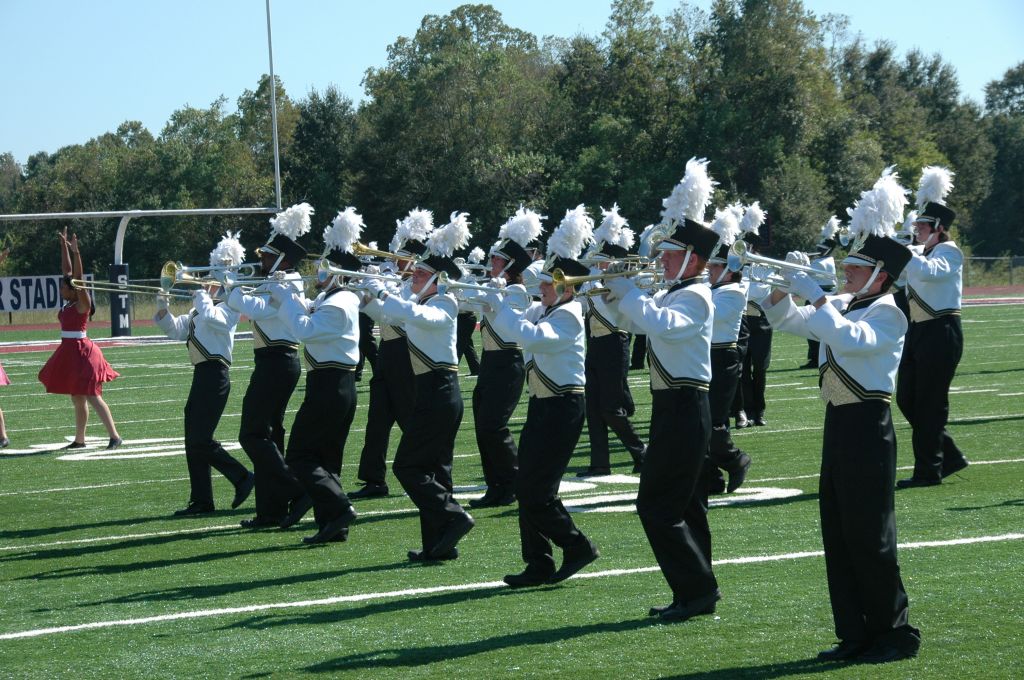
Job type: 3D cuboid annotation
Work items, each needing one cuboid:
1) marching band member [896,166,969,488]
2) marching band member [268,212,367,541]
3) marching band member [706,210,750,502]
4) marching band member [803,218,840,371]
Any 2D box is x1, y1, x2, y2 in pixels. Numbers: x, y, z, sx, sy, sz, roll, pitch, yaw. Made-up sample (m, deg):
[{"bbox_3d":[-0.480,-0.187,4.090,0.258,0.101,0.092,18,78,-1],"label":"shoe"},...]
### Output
[{"bbox_3d":[2.769,-0.087,21.200,0.570,2.100,0.520,-4,2,-25],"label":"marching band member"},{"bbox_3d":[-1.162,0.217,19.200,0.550,1.990,0.520,-4,2,-25],"label":"marching band member"},{"bbox_3d":[1.319,0.074,20.624,0.504,1.835,0.510,-3,2,-23],"label":"marching band member"},{"bbox_3d":[3.844,-0.592,39.643,0.485,1.875,0.510,-3,2,-23],"label":"marching band member"}]

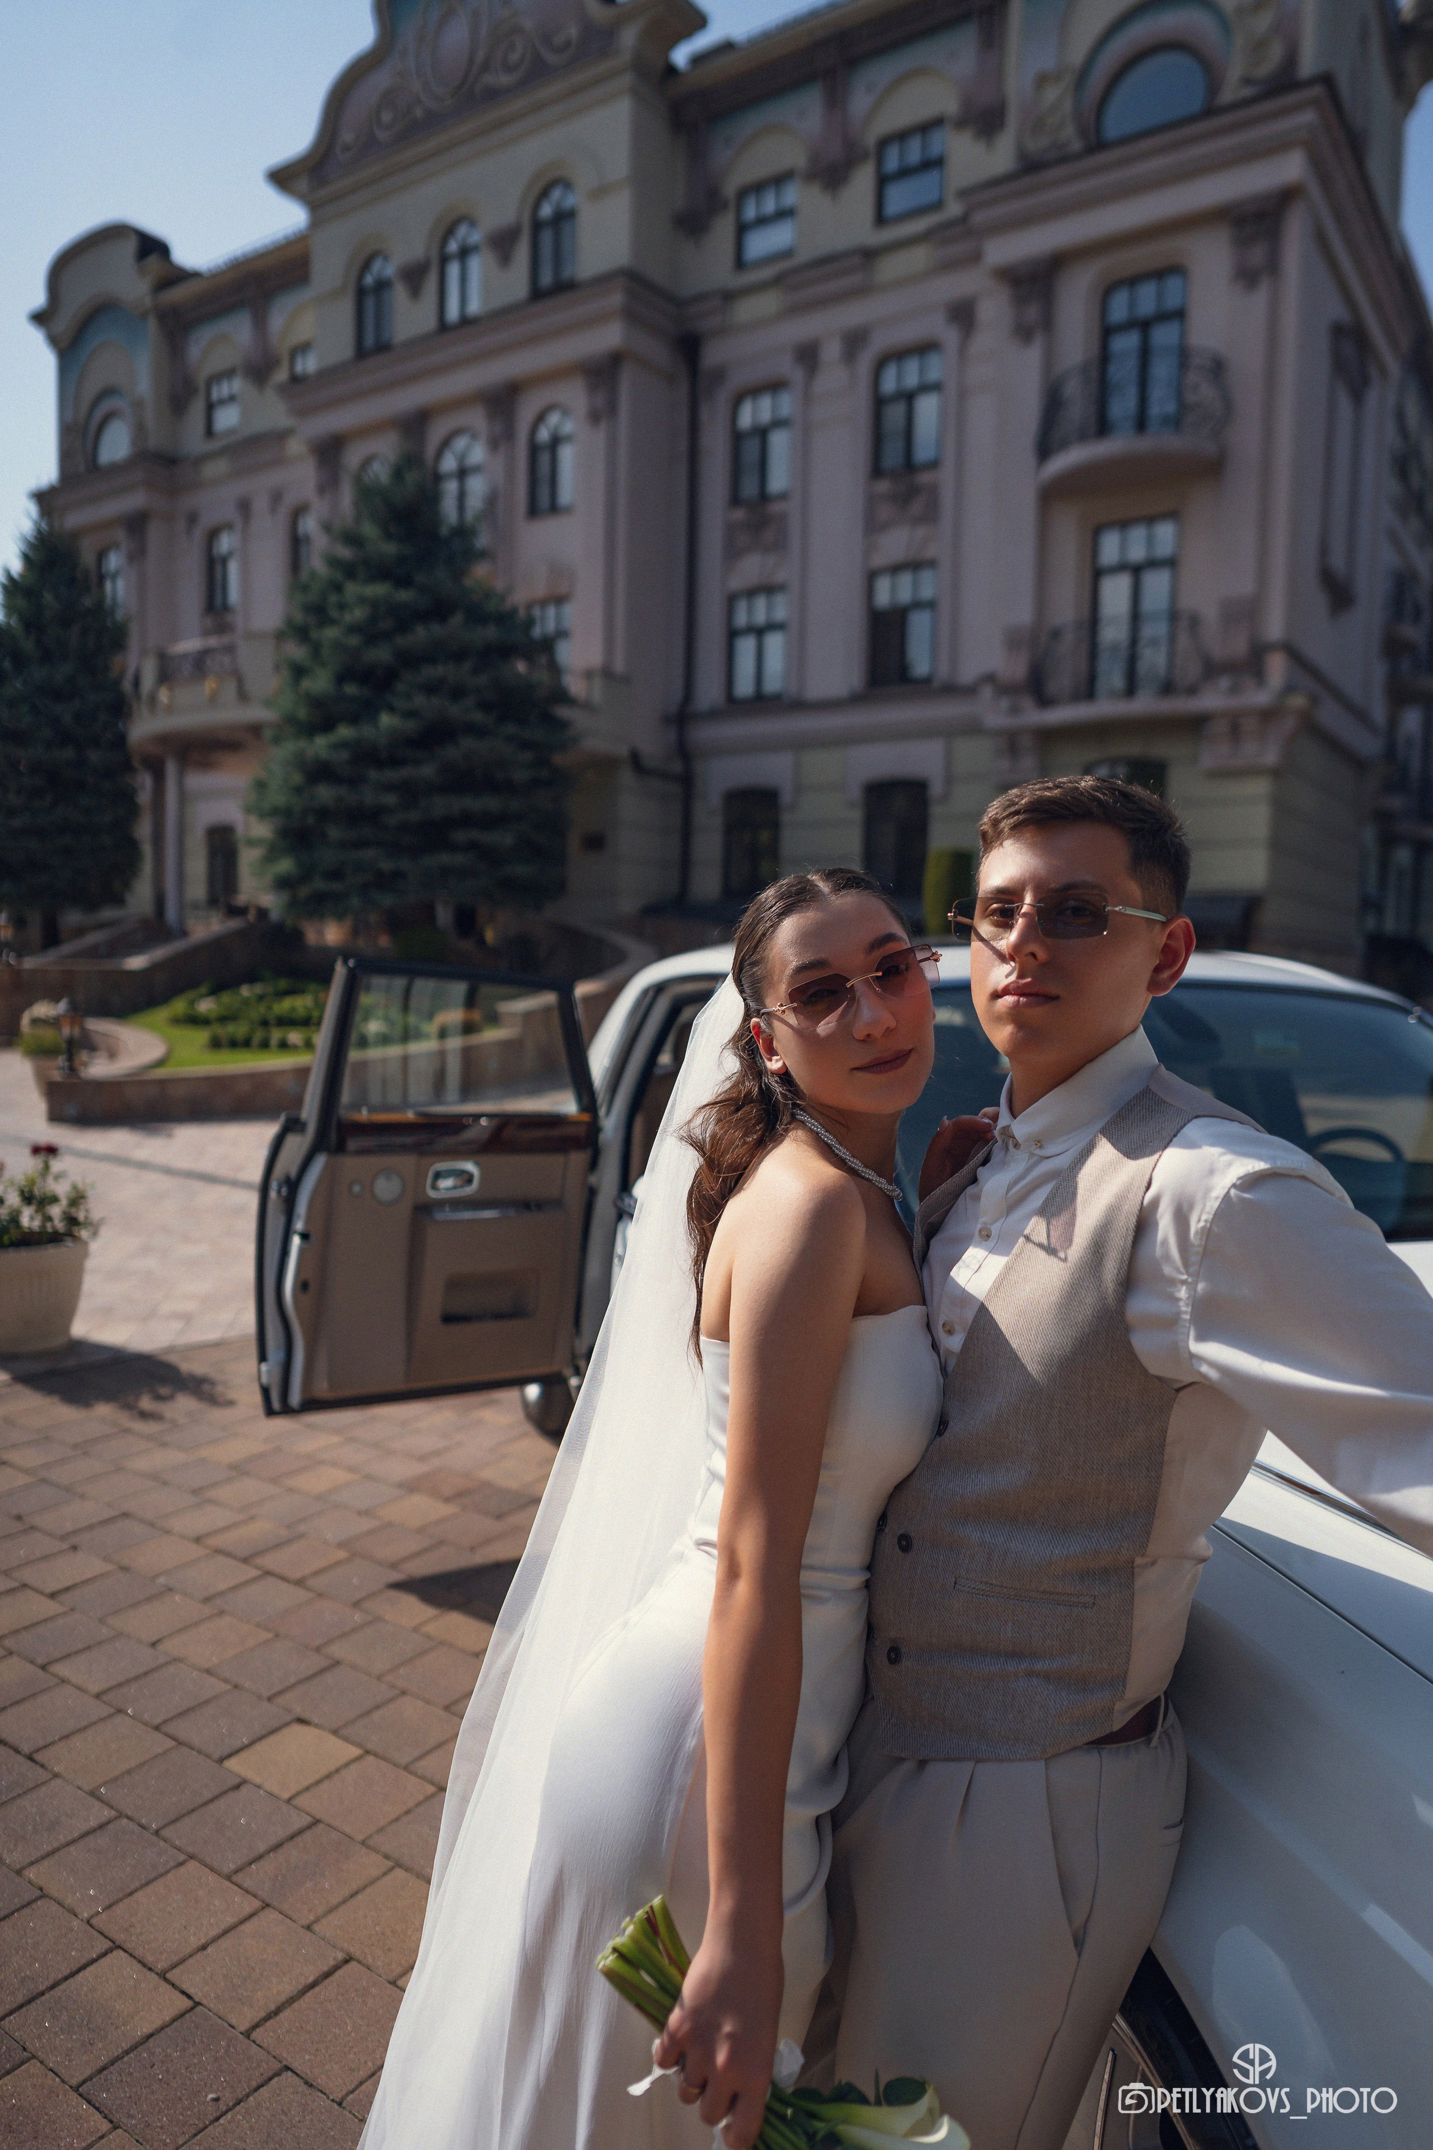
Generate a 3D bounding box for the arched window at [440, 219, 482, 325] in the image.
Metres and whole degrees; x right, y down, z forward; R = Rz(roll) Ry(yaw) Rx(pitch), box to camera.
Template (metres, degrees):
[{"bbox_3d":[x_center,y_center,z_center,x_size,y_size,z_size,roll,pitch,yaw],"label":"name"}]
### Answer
[{"bbox_3d":[-4.745,-14.883,26.612,1.078,1.936,0.200,3,4,34],"label":"arched window"}]

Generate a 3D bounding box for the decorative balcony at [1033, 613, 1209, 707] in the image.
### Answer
[{"bbox_3d":[5.808,-5.922,20.427,2.650,1.120,0.700,3,4,34],"label":"decorative balcony"}]

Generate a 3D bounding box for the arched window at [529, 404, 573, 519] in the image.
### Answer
[{"bbox_3d":[-2.923,-10.958,25.583,1.038,1.876,0.200,3,4,34],"label":"arched window"}]

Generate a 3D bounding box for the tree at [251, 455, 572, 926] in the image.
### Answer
[{"bbox_3d":[-4.100,-5.100,19.300,4.300,6.500,4.300,1,3,0],"label":"tree"}]

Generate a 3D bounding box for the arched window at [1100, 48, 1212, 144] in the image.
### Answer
[{"bbox_3d":[6.203,-13.890,20.302,1.680,1.220,0.220,3,4,34],"label":"arched window"}]

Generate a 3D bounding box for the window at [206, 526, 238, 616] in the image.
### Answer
[{"bbox_3d":[-11.134,-11.406,32.382,1.120,1.840,0.220,3,4,34],"label":"window"}]

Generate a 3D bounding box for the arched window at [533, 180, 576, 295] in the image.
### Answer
[{"bbox_3d":[-2.852,-14.771,25.337,1.058,1.936,0.200,3,4,34],"label":"arched window"}]

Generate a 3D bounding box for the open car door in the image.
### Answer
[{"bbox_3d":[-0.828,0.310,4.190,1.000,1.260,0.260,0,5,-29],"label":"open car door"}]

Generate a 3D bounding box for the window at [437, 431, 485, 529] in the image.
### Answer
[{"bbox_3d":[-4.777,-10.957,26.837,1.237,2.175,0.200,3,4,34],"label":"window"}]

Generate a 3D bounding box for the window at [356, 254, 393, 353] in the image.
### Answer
[{"bbox_3d":[-6.614,-14.983,27.870,1.078,1.916,0.200,3,4,34],"label":"window"}]

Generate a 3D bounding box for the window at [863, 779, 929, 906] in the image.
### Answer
[{"bbox_3d":[2.932,-3.745,23.246,1.140,1.950,0.220,3,4,34],"label":"window"}]

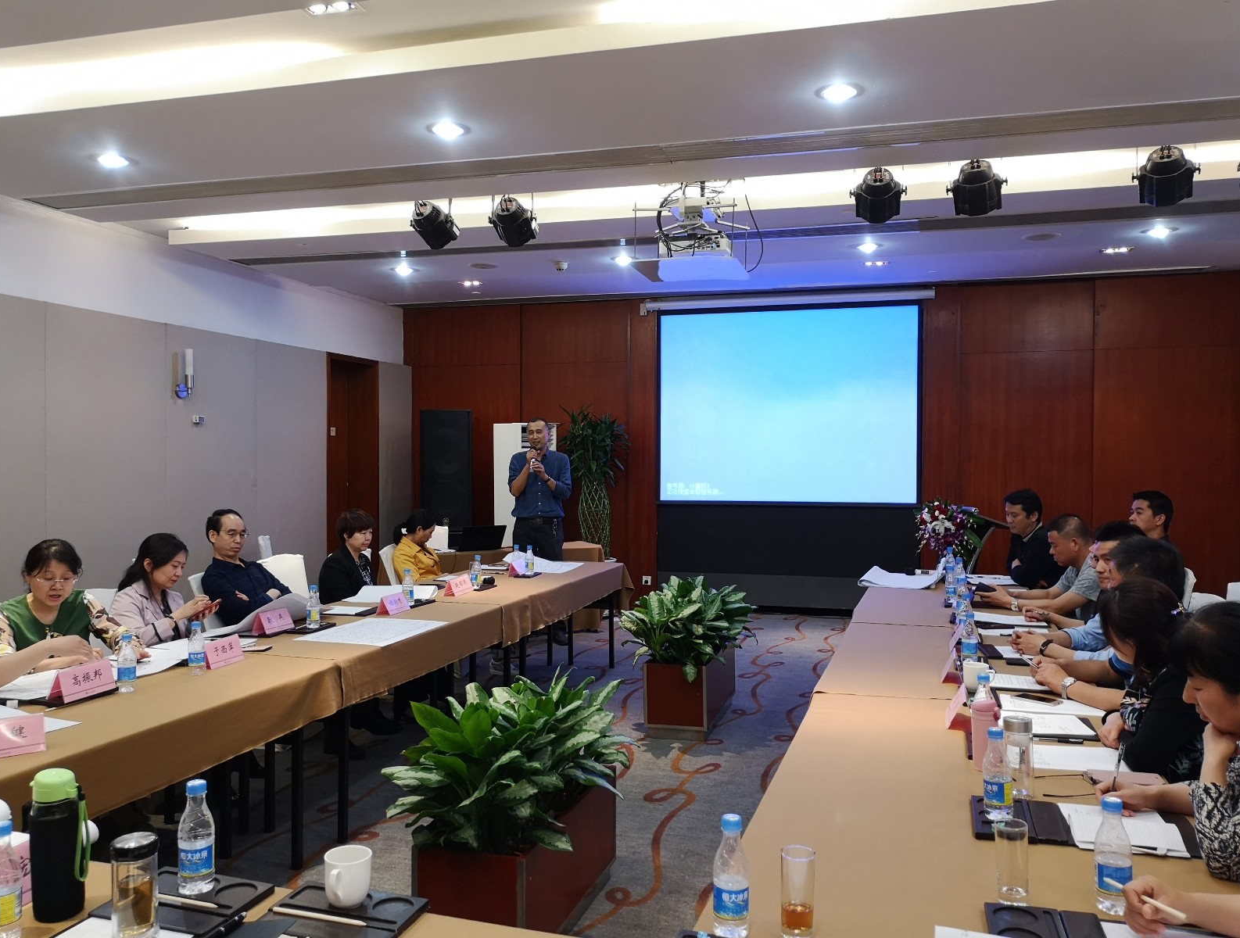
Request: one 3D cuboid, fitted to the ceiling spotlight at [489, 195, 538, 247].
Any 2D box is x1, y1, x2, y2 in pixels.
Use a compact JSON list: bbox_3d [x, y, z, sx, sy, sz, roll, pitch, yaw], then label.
[{"bbox_3d":[-0.657,-1.530,6.050,0.310,0.270,0.280,0,-28,9],"label":"ceiling spotlight"}]

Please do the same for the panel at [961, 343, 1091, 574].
[{"bbox_3d":[3.660,0.124,8.840,1.130,2.380,0.040,1,1,17],"label":"panel"}]

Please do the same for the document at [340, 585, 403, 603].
[{"bbox_3d":[-1.237,0.658,5.227,0.430,0.060,0.380,1,1,18],"label":"document"}]

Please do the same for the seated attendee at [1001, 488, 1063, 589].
[{"bbox_3d":[2.505,0.773,5.901,0.750,1.320,0.520,0,1,4],"label":"seated attendee"}]

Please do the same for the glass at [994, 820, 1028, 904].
[{"bbox_3d":[0.677,0.675,1.677,0.054,0.130,0.054,1,1,18],"label":"glass"}]

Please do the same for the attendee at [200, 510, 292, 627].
[{"bbox_3d":[-1.780,0.827,4.880,0.780,1.240,0.550,1,1,37],"label":"attendee"}]

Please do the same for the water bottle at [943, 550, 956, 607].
[{"bbox_3d":[1.800,0.625,5.306,0.062,0.197,0.062,1,1,17],"label":"water bottle"}]

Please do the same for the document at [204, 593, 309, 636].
[{"bbox_3d":[-1.700,0.673,4.600,0.360,0.130,0.450,0,1,20],"label":"document"}]

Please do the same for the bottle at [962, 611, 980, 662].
[{"bbox_3d":[1.313,0.625,3.649,0.058,0.183,0.058,1,1,18],"label":"bottle"}]

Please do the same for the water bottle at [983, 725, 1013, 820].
[{"bbox_3d":[0.793,0.635,2.043,0.058,0.183,0.058,1,1,18],"label":"water bottle"}]

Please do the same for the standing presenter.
[{"bbox_3d":[-0.624,0.504,7.650,0.520,1.780,0.380,0,1,1],"label":"standing presenter"}]

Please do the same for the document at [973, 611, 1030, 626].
[{"bbox_3d":[1.889,0.728,4.748,0.300,0.012,0.230,1,1,17],"label":"document"}]

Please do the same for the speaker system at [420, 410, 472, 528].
[{"bbox_3d":[-1.720,0.019,9.650,0.500,1.180,0.480,0,1,-5],"label":"speaker system"}]

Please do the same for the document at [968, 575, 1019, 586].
[{"bbox_3d":[2.375,0.701,6.200,0.330,0.020,0.300,0,1,18],"label":"document"}]

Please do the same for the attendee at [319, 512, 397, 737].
[{"bbox_3d":[-1.450,0.835,5.600,0.720,1.200,0.500,1,1,30],"label":"attendee"}]

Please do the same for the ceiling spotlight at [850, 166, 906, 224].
[{"bbox_3d":[1.462,-1.551,5.520,0.310,0.270,0.270,0,-40,15],"label":"ceiling spotlight"}]

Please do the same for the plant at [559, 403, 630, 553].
[{"bbox_3d":[-0.228,0.394,9.250,0.640,1.970,0.640,0,1,0],"label":"plant"}]

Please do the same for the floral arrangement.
[{"bbox_3d":[2.419,0.444,7.200,0.500,0.460,0.400,1,1,30],"label":"floral arrangement"}]

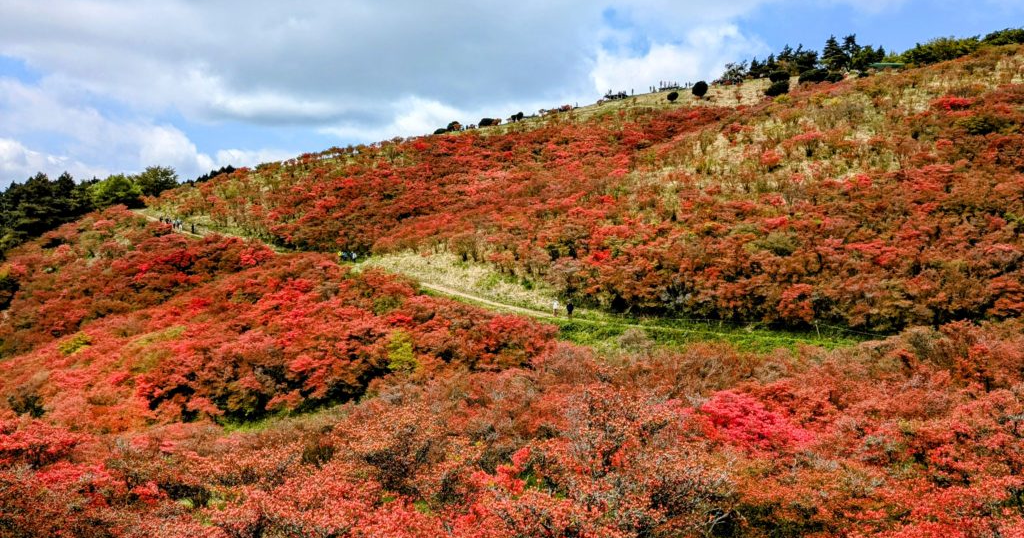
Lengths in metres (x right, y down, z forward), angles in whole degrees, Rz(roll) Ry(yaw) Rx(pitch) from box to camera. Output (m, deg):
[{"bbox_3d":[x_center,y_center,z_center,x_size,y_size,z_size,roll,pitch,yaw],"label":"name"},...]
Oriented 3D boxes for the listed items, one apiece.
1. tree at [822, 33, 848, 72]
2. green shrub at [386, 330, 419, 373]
[{"bbox_3d":[74.930,-50.150,185.000,6.000,8.800,6.000,0,0,0],"label":"tree"},{"bbox_3d":[-7.950,5.990,58.000,2.350,3.150,2.300,0,0,0],"label":"green shrub"}]

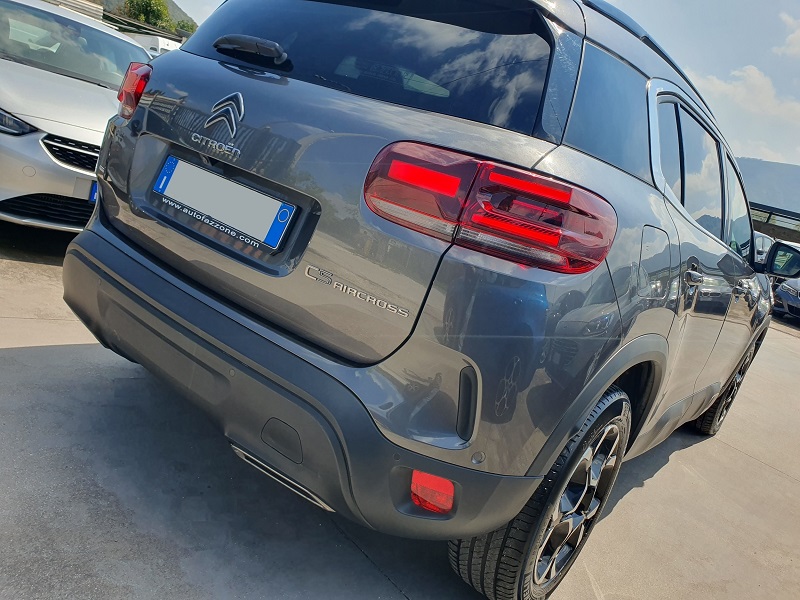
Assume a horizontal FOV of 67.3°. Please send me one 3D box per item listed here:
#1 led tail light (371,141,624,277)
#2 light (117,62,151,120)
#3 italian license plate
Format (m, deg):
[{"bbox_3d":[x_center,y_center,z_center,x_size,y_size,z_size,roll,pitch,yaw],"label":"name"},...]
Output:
[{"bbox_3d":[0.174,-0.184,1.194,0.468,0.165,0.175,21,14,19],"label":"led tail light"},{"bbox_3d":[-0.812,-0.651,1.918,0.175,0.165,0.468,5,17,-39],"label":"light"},{"bbox_3d":[-0.449,-0.252,1.486,0.520,0.110,0.012,25,0,34],"label":"italian license plate"}]

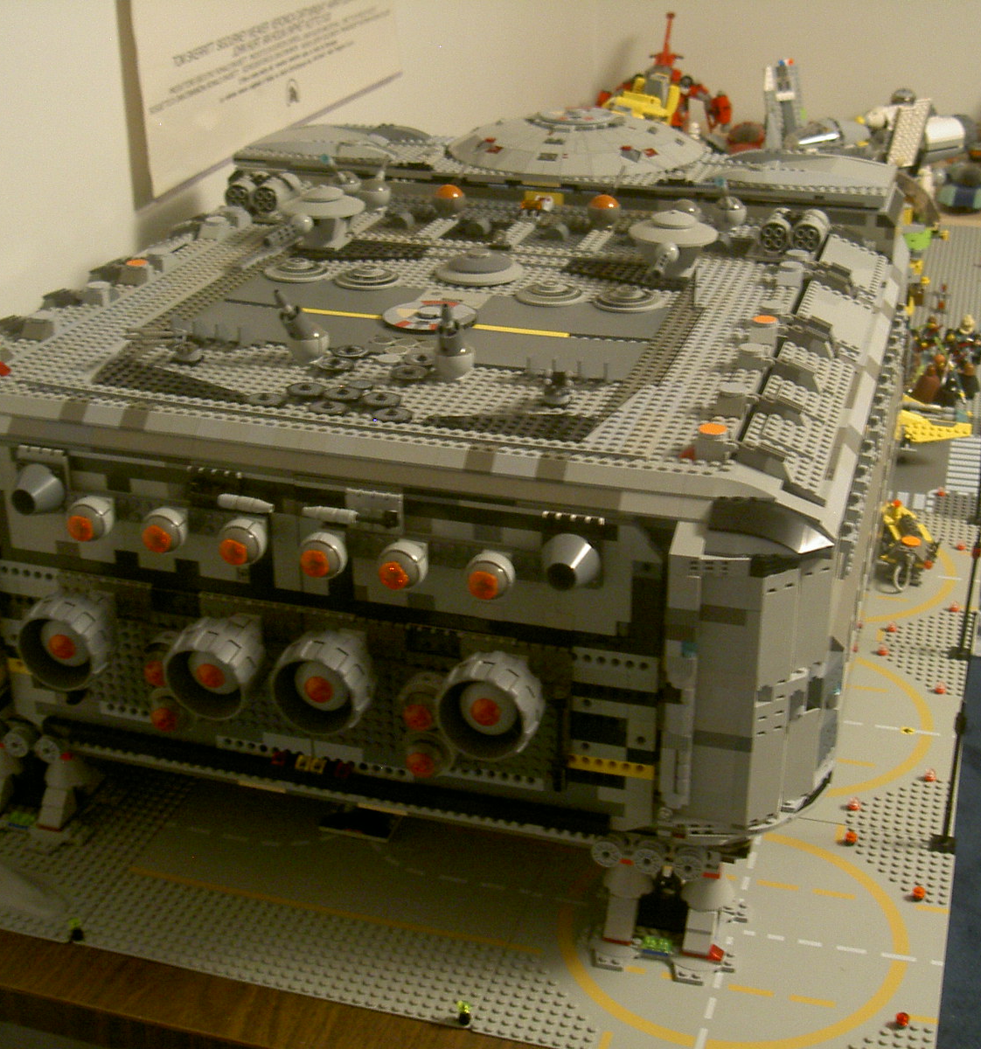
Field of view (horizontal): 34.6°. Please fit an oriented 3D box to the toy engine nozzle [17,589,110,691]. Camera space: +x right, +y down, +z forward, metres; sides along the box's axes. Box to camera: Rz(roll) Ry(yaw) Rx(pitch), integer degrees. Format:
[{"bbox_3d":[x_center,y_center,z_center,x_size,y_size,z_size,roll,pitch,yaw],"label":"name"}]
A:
[{"bbox_3d":[-0.244,0.064,0.927,0.050,0.050,0.049,8,27,15],"label":"toy engine nozzle"}]

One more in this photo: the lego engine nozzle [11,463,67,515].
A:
[{"bbox_3d":[-0.266,-0.017,0.914,0.032,0.032,0.019,8,27,15],"label":"lego engine nozzle"}]

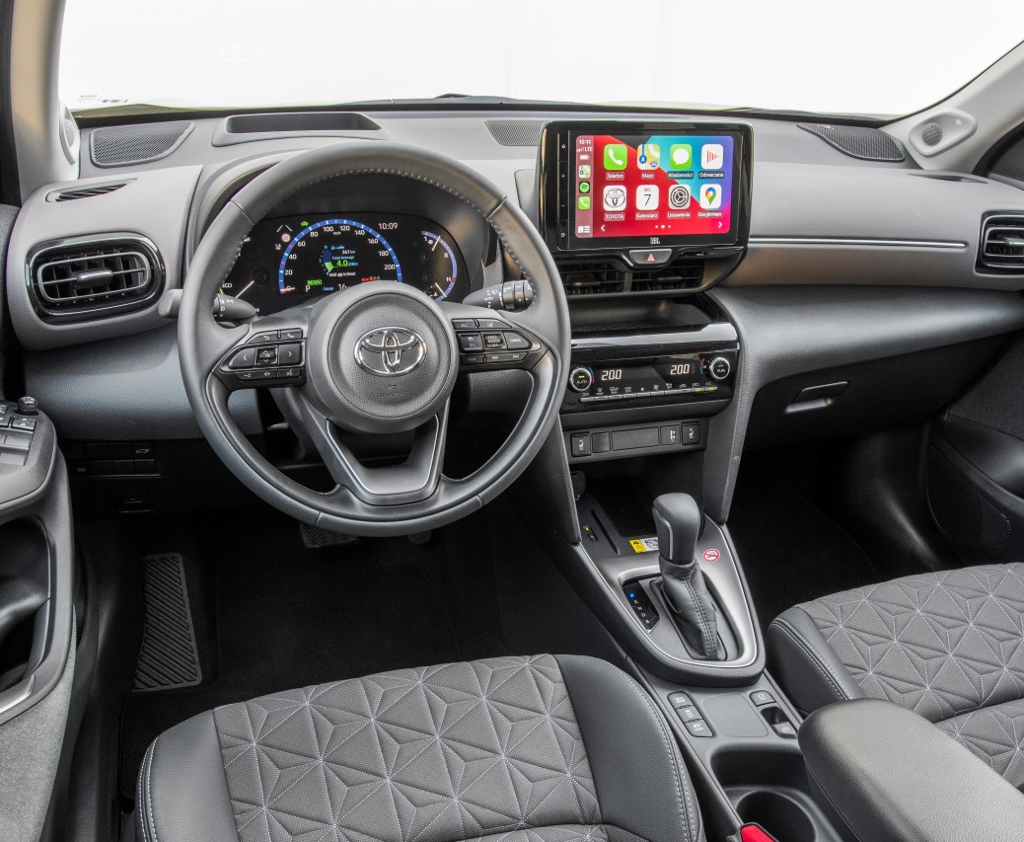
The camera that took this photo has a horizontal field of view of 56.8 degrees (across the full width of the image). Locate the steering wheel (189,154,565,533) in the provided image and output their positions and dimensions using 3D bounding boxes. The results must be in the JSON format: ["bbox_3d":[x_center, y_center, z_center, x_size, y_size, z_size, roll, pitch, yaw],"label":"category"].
[{"bbox_3d":[-0.120,-0.075,0.889,0.365,0.365,0.090,-5,4,-17],"label":"steering wheel"}]

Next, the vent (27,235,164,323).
[{"bbox_3d":[-0.447,-0.156,1.023,0.133,0.086,0.035,-13,18,-27],"label":"vent"}]

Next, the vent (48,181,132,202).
[{"bbox_3d":[-0.508,-0.276,1.139,0.102,0.020,0.040,-22,48,-33],"label":"vent"}]

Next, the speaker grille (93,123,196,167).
[{"bbox_3d":[-0.507,-0.381,1.307,0.150,0.020,0.120,-15,45,-27],"label":"speaker grille"}]

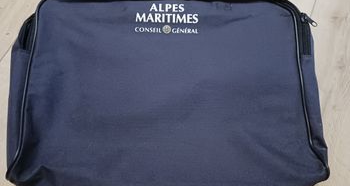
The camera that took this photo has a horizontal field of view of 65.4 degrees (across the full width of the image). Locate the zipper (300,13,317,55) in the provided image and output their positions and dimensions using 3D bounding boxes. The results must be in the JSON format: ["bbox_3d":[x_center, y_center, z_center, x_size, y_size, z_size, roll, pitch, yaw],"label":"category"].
[{"bbox_3d":[0.198,-0.089,0.407,0.020,0.013,0.067,14,68,-16],"label":"zipper"}]

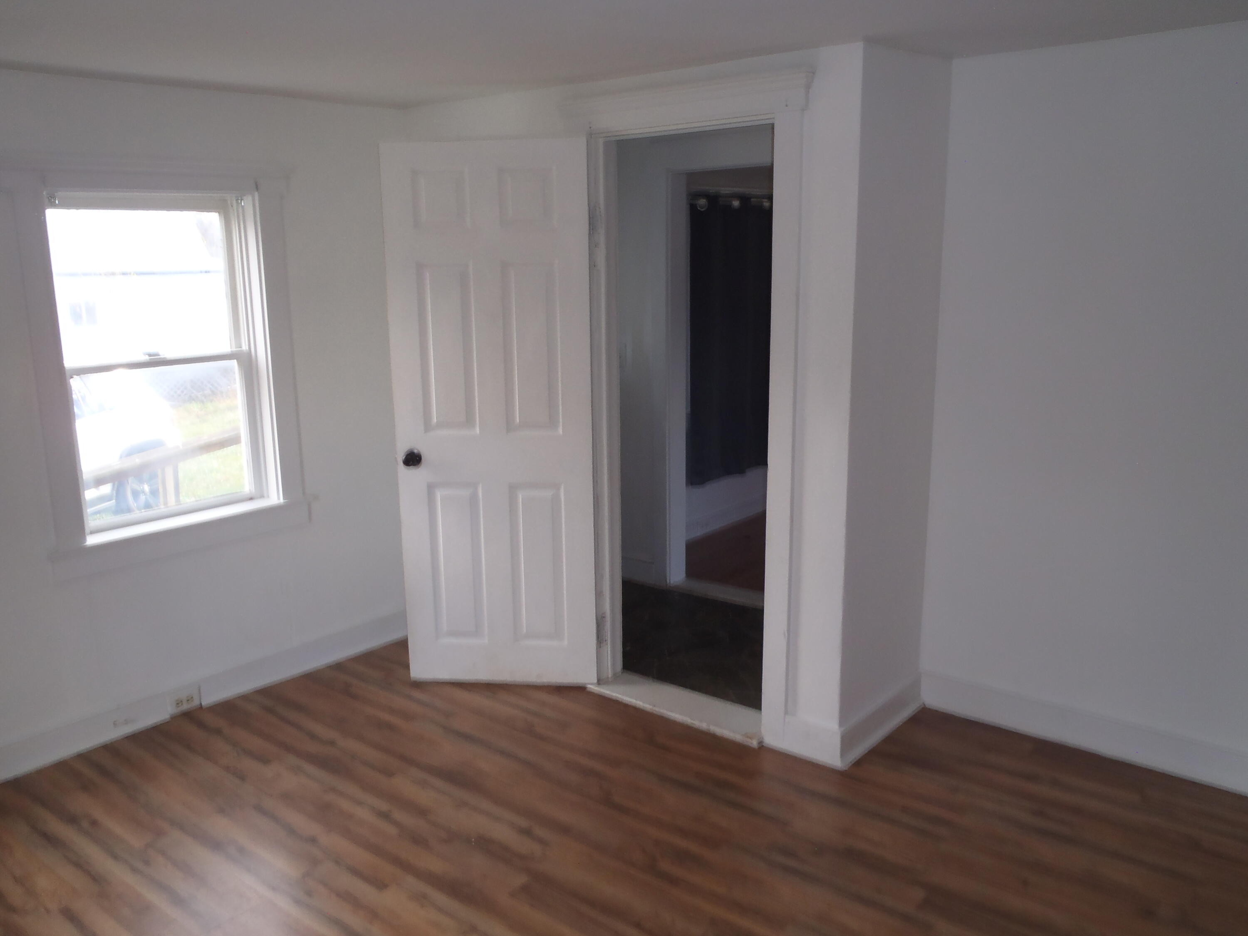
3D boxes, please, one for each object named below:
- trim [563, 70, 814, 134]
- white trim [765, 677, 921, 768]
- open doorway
[{"bbox_3d":[0.173,-1.166,3.267,0.983,0.110,0.055,9,16,40],"label":"trim"},{"bbox_3d":[0.788,0.845,3.589,0.300,0.128,0.587,9,16,40],"label":"white trim"},{"bbox_3d":[0.226,-0.127,3.548,0.745,2.020,0.130,9,16,40],"label":"open doorway"}]

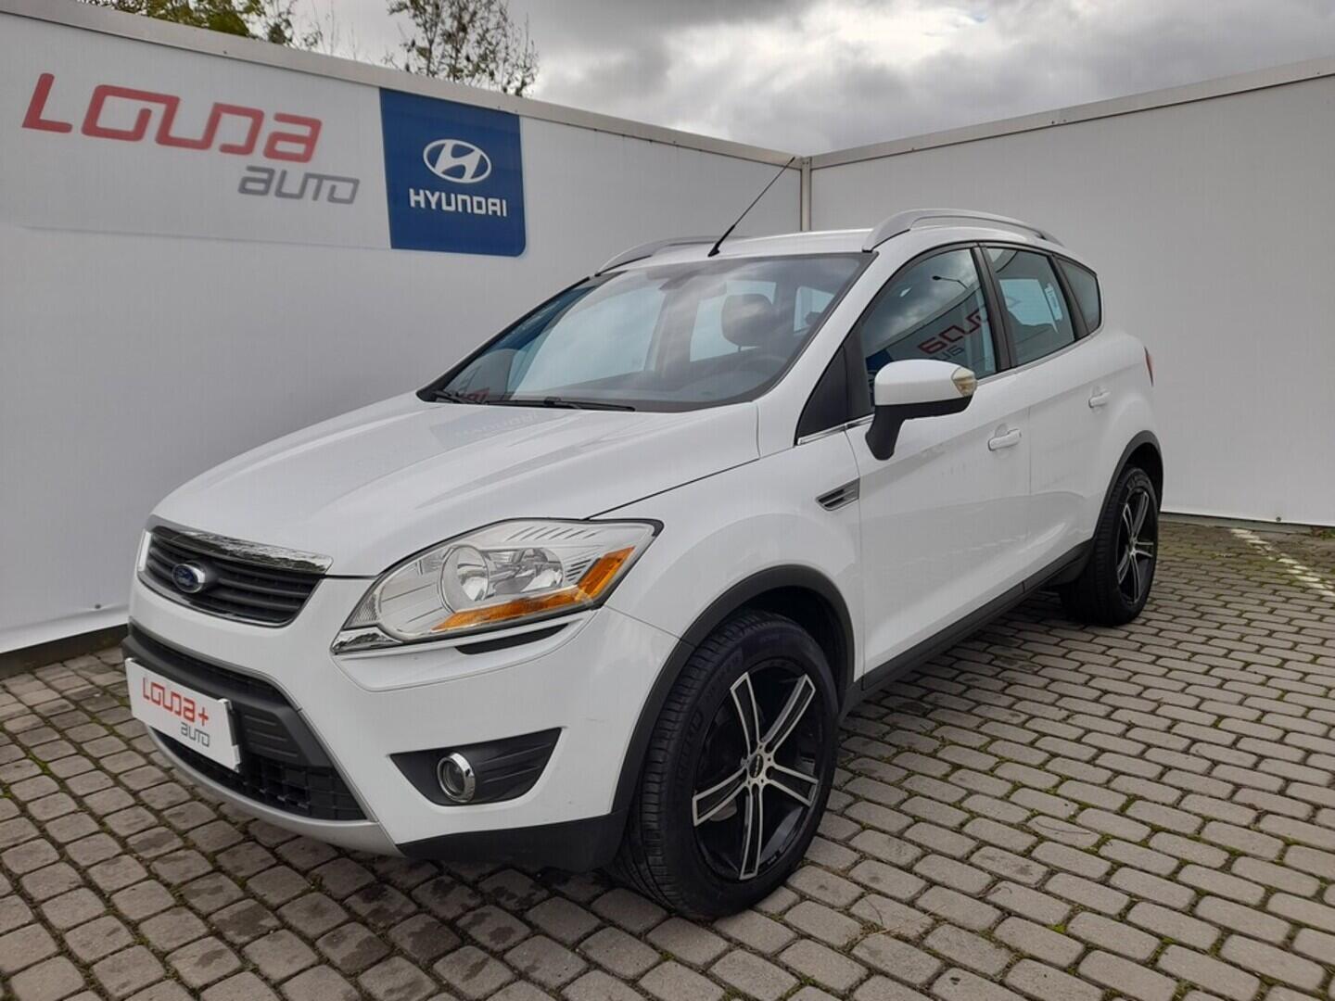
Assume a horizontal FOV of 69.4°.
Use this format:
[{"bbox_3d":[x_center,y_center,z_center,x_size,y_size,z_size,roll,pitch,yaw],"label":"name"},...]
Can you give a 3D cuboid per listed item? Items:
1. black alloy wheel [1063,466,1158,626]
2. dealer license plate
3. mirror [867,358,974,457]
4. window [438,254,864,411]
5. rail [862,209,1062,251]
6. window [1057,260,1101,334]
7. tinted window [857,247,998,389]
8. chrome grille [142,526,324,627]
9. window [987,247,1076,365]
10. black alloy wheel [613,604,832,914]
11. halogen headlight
[{"bbox_3d":[1.941,0.195,4.204,0.235,0.690,0.690,6,13,42],"label":"black alloy wheel"},{"bbox_3d":[-1.048,0.448,2.069,0.530,0.145,0.025,6,13,42],"label":"dealer license plate"},{"bbox_3d":[0.645,-0.230,2.452,0.240,0.270,0.190,6,13,42],"label":"mirror"},{"bbox_3d":[-0.037,-0.537,3.082,1.400,0.120,0.850,6,46,42],"label":"window"},{"bbox_3d":[1.112,-0.935,3.402,0.090,0.170,1.540,6,15,42],"label":"rail"},{"bbox_3d":[1.638,-0.797,3.813,0.050,0.290,0.370,-14,1,37],"label":"window"},{"bbox_3d":[0.771,-0.530,2.851,0.060,0.470,0.870,-15,-2,43],"label":"tinted window"},{"bbox_3d":[-0.985,0.157,2.103,0.850,0.175,0.130,6,5,42],"label":"chrome grille"},{"bbox_3d":[1.280,-0.680,3.411,0.050,0.410,0.630,-15,-2,43],"label":"window"},{"bbox_3d":[0.145,0.595,2.241,0.235,0.690,0.690,6,13,42],"label":"black alloy wheel"},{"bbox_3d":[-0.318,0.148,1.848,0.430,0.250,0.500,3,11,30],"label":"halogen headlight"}]

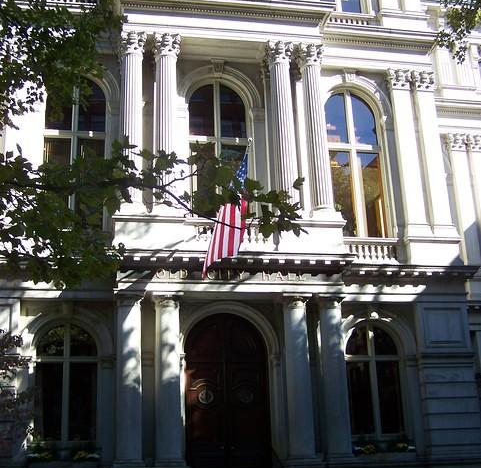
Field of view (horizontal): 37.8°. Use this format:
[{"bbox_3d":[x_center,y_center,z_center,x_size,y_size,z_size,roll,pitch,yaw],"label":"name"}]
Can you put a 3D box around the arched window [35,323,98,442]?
[{"bbox_3d":[-5.389,4.567,21.892,1.891,3.744,0.288,2,-19,-10],"label":"arched window"}]

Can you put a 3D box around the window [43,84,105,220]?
[{"bbox_3d":[-5.782,-2.963,24.532,2.064,5.568,0.288,2,-19,-10],"label":"window"}]

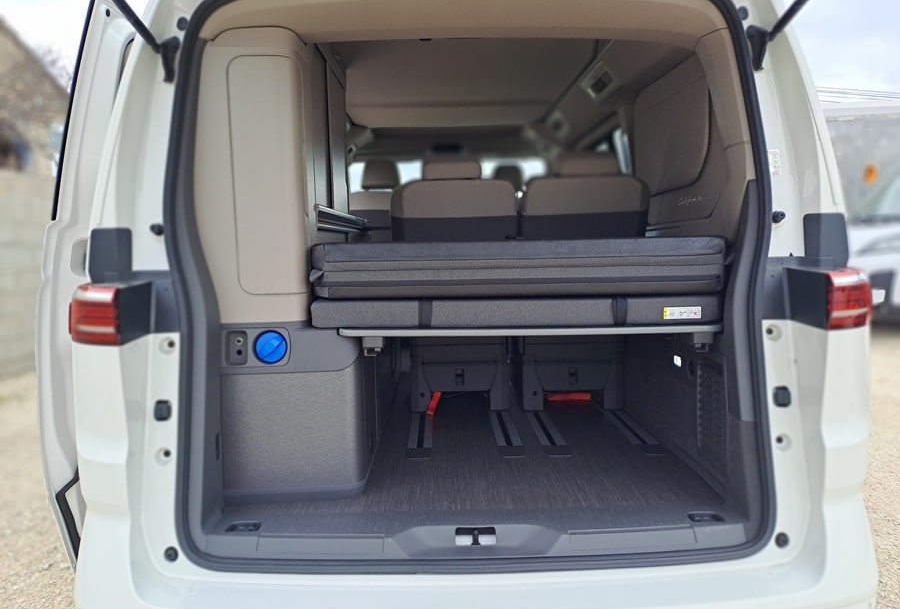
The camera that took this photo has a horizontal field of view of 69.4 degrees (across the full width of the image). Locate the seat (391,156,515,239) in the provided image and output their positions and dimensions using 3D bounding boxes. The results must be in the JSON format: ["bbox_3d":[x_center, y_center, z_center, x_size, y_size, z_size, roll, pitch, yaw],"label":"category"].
[{"bbox_3d":[0.011,-0.107,2.855,0.500,1.030,0.700,-1,6,-2],"label":"seat"}]

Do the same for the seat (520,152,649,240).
[{"bbox_3d":[0.518,-0.116,2.869,0.500,1.030,0.700,-1,6,-2],"label":"seat"}]

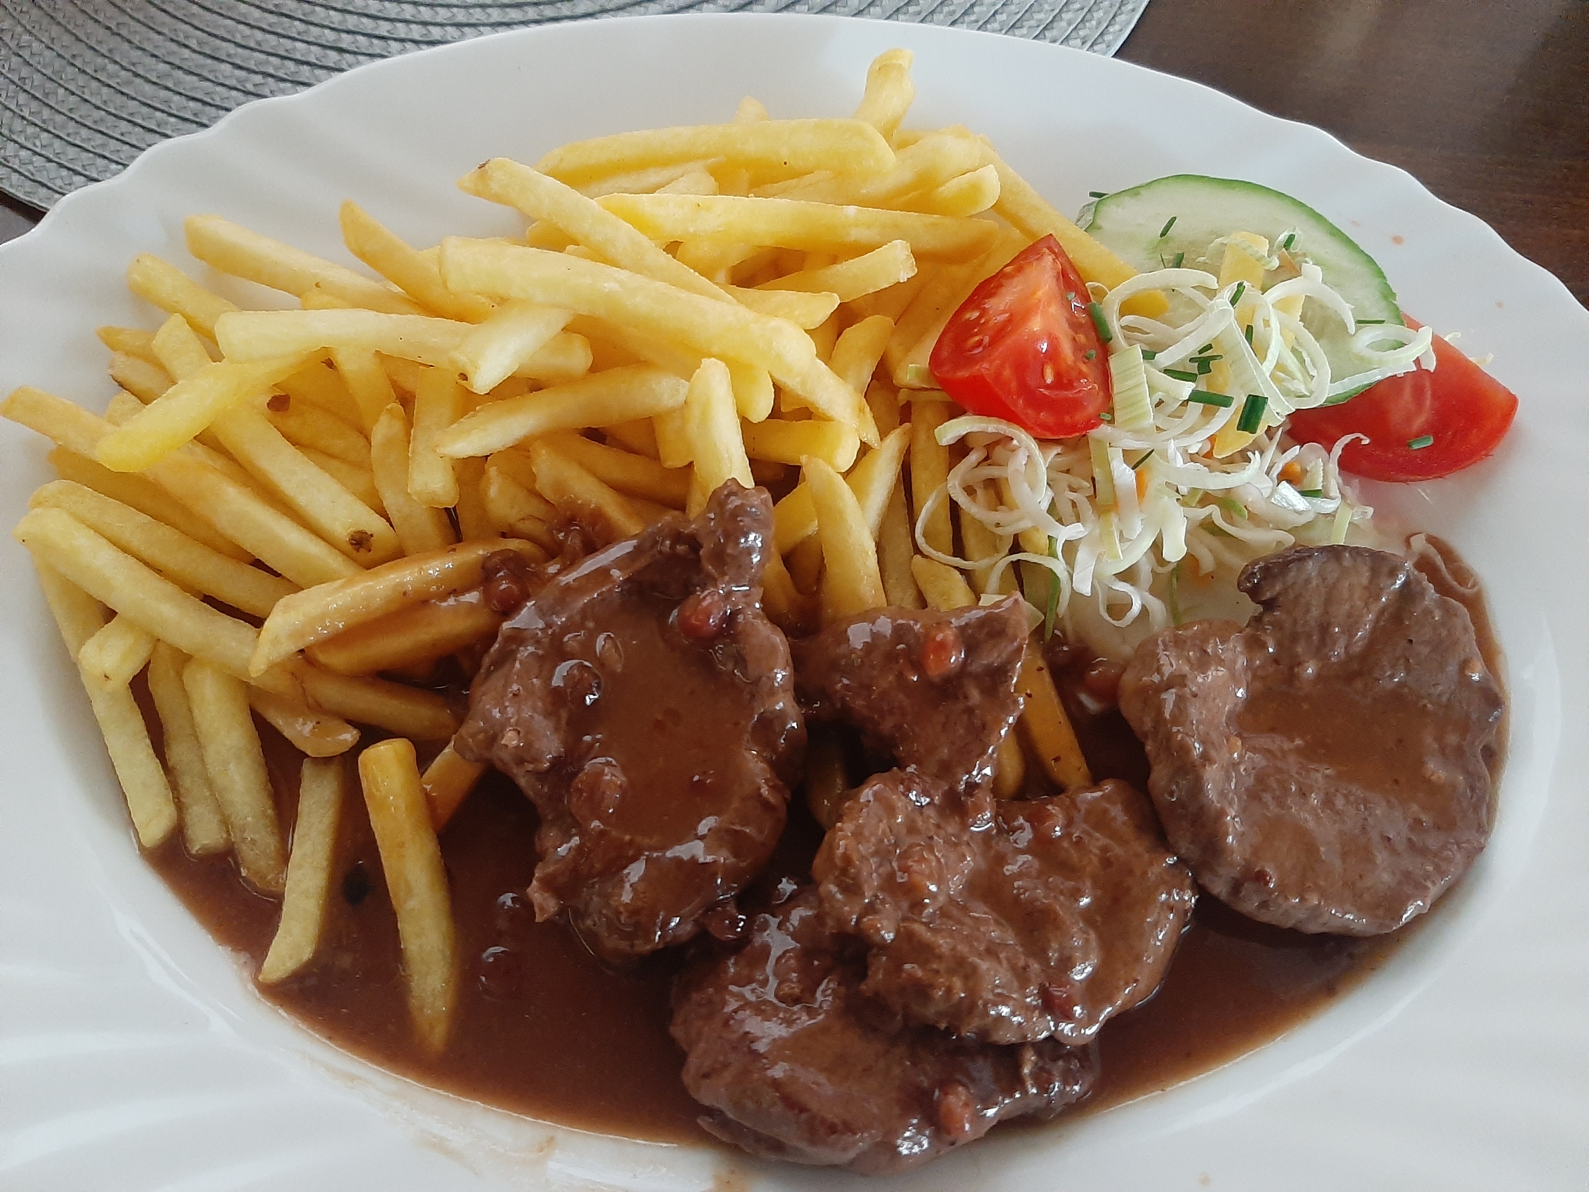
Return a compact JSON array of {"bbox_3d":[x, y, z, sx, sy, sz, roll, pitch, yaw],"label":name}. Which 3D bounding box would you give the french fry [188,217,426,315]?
[{"bbox_3d":[-0.088,-0.059,0.219,0.053,0.007,0.008,21,67,11],"label":"french fry"}]

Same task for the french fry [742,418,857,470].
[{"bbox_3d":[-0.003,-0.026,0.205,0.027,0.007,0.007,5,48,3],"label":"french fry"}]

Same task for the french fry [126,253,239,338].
[{"bbox_3d":[-0.109,-0.052,0.220,0.033,0.007,0.008,33,69,11],"label":"french fry"}]

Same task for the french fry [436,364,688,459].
[{"bbox_3d":[-0.037,-0.030,0.193,0.040,0.007,0.008,-14,67,-5],"label":"french fry"}]

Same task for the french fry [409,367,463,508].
[{"bbox_3d":[-0.062,-0.031,0.205,0.007,0.007,0.029,-3,78,-3],"label":"french fry"}]

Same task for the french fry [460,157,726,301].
[{"bbox_3d":[-0.038,-0.069,0.232,0.073,0.007,0.007,32,54,23],"label":"french fry"}]

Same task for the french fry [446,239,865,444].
[{"bbox_3d":[-0.026,-0.045,0.209,0.084,0.009,0.011,21,51,14],"label":"french fry"}]

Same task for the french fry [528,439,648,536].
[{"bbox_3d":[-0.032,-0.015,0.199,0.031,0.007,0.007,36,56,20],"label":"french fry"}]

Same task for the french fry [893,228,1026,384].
[{"bbox_3d":[0.032,-0.054,0.221,0.008,0.008,0.035,34,77,11],"label":"french fry"}]

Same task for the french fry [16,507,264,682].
[{"bbox_3d":[-0.101,0.001,0.189,0.049,0.008,0.009,30,68,3],"label":"french fry"}]

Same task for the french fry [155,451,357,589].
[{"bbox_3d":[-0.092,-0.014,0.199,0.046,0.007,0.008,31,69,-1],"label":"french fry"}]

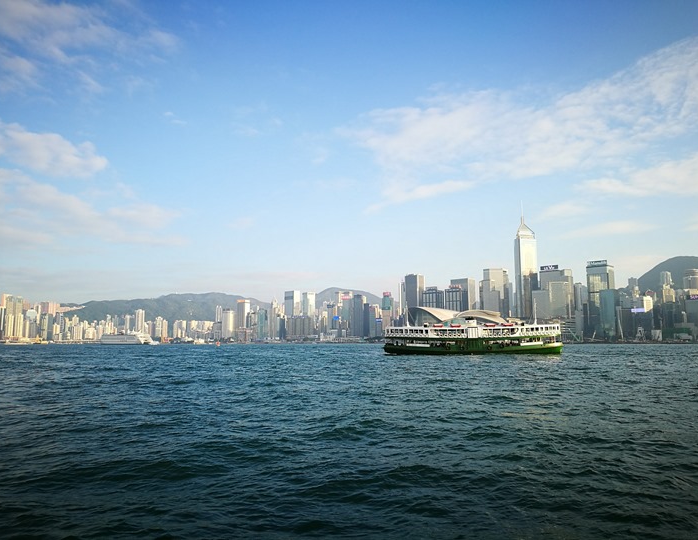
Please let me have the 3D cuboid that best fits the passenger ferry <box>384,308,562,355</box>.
[{"bbox_3d":[23.788,11.976,110.076,34.200,8.900,8.800,-1,-7,10],"label":"passenger ferry"}]

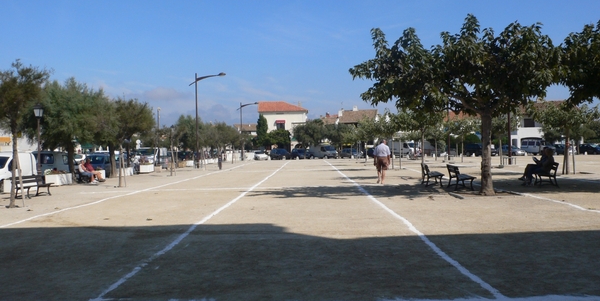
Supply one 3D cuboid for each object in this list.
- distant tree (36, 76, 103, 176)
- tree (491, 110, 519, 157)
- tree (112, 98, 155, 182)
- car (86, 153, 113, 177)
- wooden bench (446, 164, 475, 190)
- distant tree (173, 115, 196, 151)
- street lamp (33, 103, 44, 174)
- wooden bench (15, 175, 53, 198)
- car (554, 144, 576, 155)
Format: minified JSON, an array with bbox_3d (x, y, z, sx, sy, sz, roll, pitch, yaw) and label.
[{"bbox_3d":[-11.320,-1.001,26.400,3.500,5.200,3.500,-1,0,0],"label":"distant tree"},{"bbox_3d":[14.025,-0.873,37.291,2.500,3.800,2.500,-1,0,0],"label":"tree"},{"bbox_3d":[-7.336,-0.363,23.200,1.900,3.800,1.900,-1,0,0],"label":"tree"},{"bbox_3d":[-13.685,1.025,37.400,1.750,1.640,4.200,-1,0,8],"label":"car"},{"bbox_3d":[5.441,0.917,18.198,0.670,0.800,1.650,-1,0,7],"label":"wooden bench"},{"bbox_3d":[-10.976,-0.892,51.488,2.900,4.850,2.900,-1,0,0],"label":"distant tree"},{"bbox_3d":[-12.368,-0.209,25.300,0.460,4.000,0.460,-1,0,0],"label":"street lamp"},{"bbox_3d":[-10.121,1.380,20.200,0.620,0.760,1.750,-1,0,7],"label":"wooden bench"},{"bbox_3d":[32.246,-0.049,64.997,1.750,1.430,4.100,-1,0,-12],"label":"car"}]

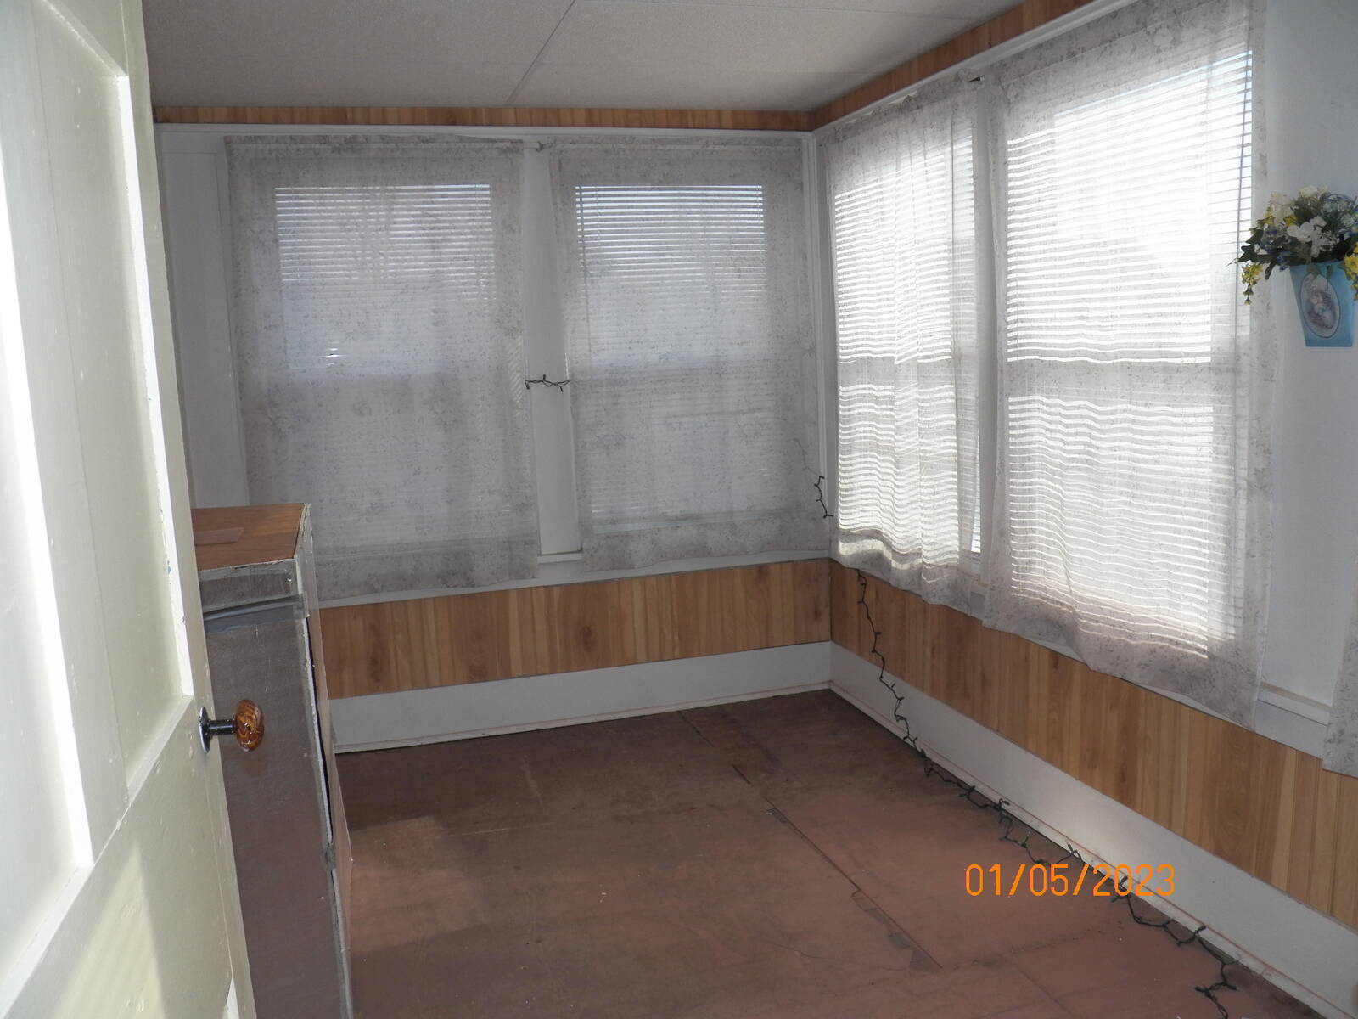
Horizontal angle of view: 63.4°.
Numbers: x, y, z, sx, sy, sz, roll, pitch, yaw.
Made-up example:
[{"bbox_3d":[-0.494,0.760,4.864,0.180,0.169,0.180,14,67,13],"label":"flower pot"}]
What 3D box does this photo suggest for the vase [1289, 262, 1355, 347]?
[{"bbox_3d":[1.182,-0.379,2.045,0.080,0.152,0.110,-5,8,-16],"label":"vase"}]

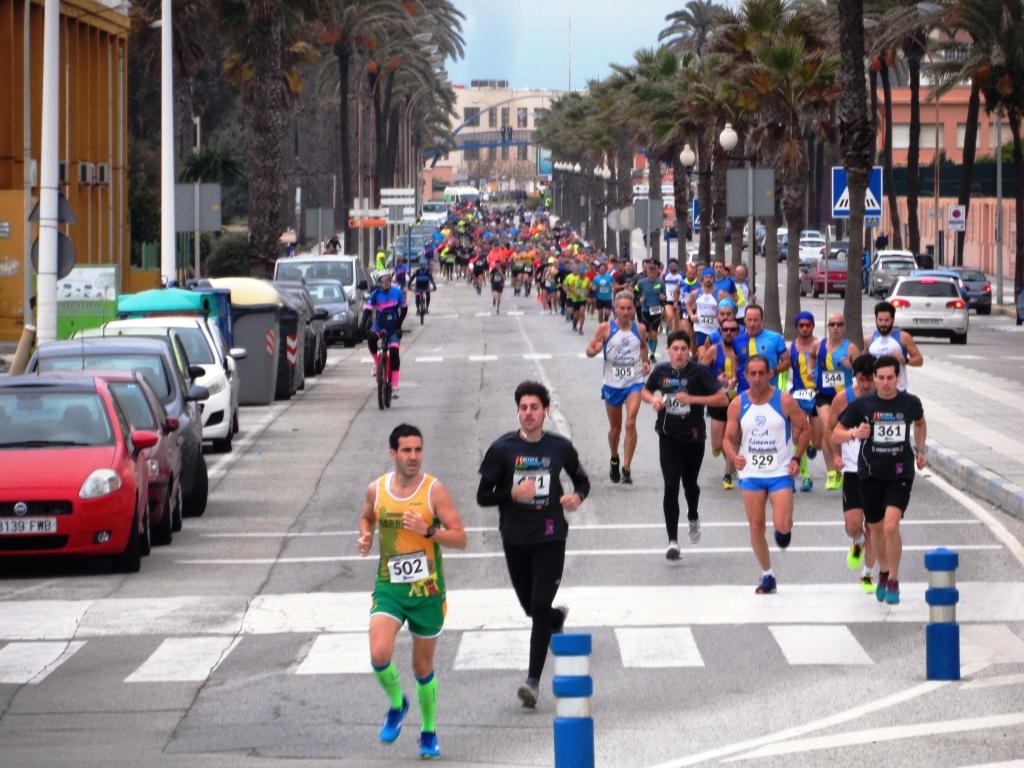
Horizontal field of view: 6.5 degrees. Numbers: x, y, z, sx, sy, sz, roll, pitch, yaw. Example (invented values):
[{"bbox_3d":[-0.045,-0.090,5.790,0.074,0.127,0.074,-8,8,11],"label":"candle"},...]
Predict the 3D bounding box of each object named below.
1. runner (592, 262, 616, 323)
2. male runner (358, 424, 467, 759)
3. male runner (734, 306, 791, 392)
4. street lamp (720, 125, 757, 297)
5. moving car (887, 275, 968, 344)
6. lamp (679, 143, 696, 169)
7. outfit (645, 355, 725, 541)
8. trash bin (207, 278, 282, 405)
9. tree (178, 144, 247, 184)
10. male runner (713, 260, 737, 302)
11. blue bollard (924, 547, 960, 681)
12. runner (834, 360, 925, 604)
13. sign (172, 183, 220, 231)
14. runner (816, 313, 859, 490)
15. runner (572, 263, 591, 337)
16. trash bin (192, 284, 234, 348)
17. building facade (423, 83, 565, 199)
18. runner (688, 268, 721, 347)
[{"bbox_3d":[2.226,-2.068,219.000,0.580,1.680,0.650,0,1,0],"label":"runner"},{"bbox_3d":[-0.491,1.025,44.700,0.540,1.640,0.600,0,1,3],"label":"male runner"},{"bbox_3d":[2.260,0.161,82.000,0.560,1.750,0.680,0,1,6],"label":"male runner"},{"bbox_3d":[5.367,-3.842,214.000,0.900,4.650,0.420,0,1,0],"label":"street lamp"},{"bbox_3d":[9.159,-1.615,199.300,1.790,1.480,4.200,0,1,0],"label":"moving car"},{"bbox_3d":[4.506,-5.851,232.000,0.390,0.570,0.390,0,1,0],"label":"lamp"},{"bbox_3d":[1.266,0.497,66.600,0.560,1.330,0.520,0,1,0],"label":"outfit"},{"bbox_3d":[-3.850,-0.594,126.500,1.280,1.760,1.650,0,1,0],"label":"trash bin"},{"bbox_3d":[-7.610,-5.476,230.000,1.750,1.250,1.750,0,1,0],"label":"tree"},{"bbox_3d":[3.501,-1.201,152.000,0.530,1.730,0.550,0,1,0],"label":"male runner"},{"bbox_3d":[2.459,1.316,51.700,0.195,0.750,0.195,0,1,0],"label":"blue bollard"},{"bbox_3d":[2.592,0.680,63.800,0.660,1.735,0.700,0,1,0],"label":"runner"},{"bbox_3d":[-5.946,-3.329,171.000,0.900,0.900,0.060,0,1,0],"label":"sign"},{"bbox_3d":[3.146,0.178,88.300,0.530,1.720,0.700,0,1,0],"label":"runner"},{"bbox_3d":[1.662,-1.999,218.000,0.480,1.640,0.600,0,1,0],"label":"runner"},{"bbox_3d":[-4.125,-0.434,114.000,1.300,1.700,1.600,0,1,0],"label":"trash bin"},{"bbox_3d":[-1.038,-29.480,1105.000,18.500,14.000,8.000,0,1,0],"label":"building facade"},{"bbox_3d":[2.621,-0.694,122.000,0.550,1.740,0.600,0,1,0],"label":"runner"}]

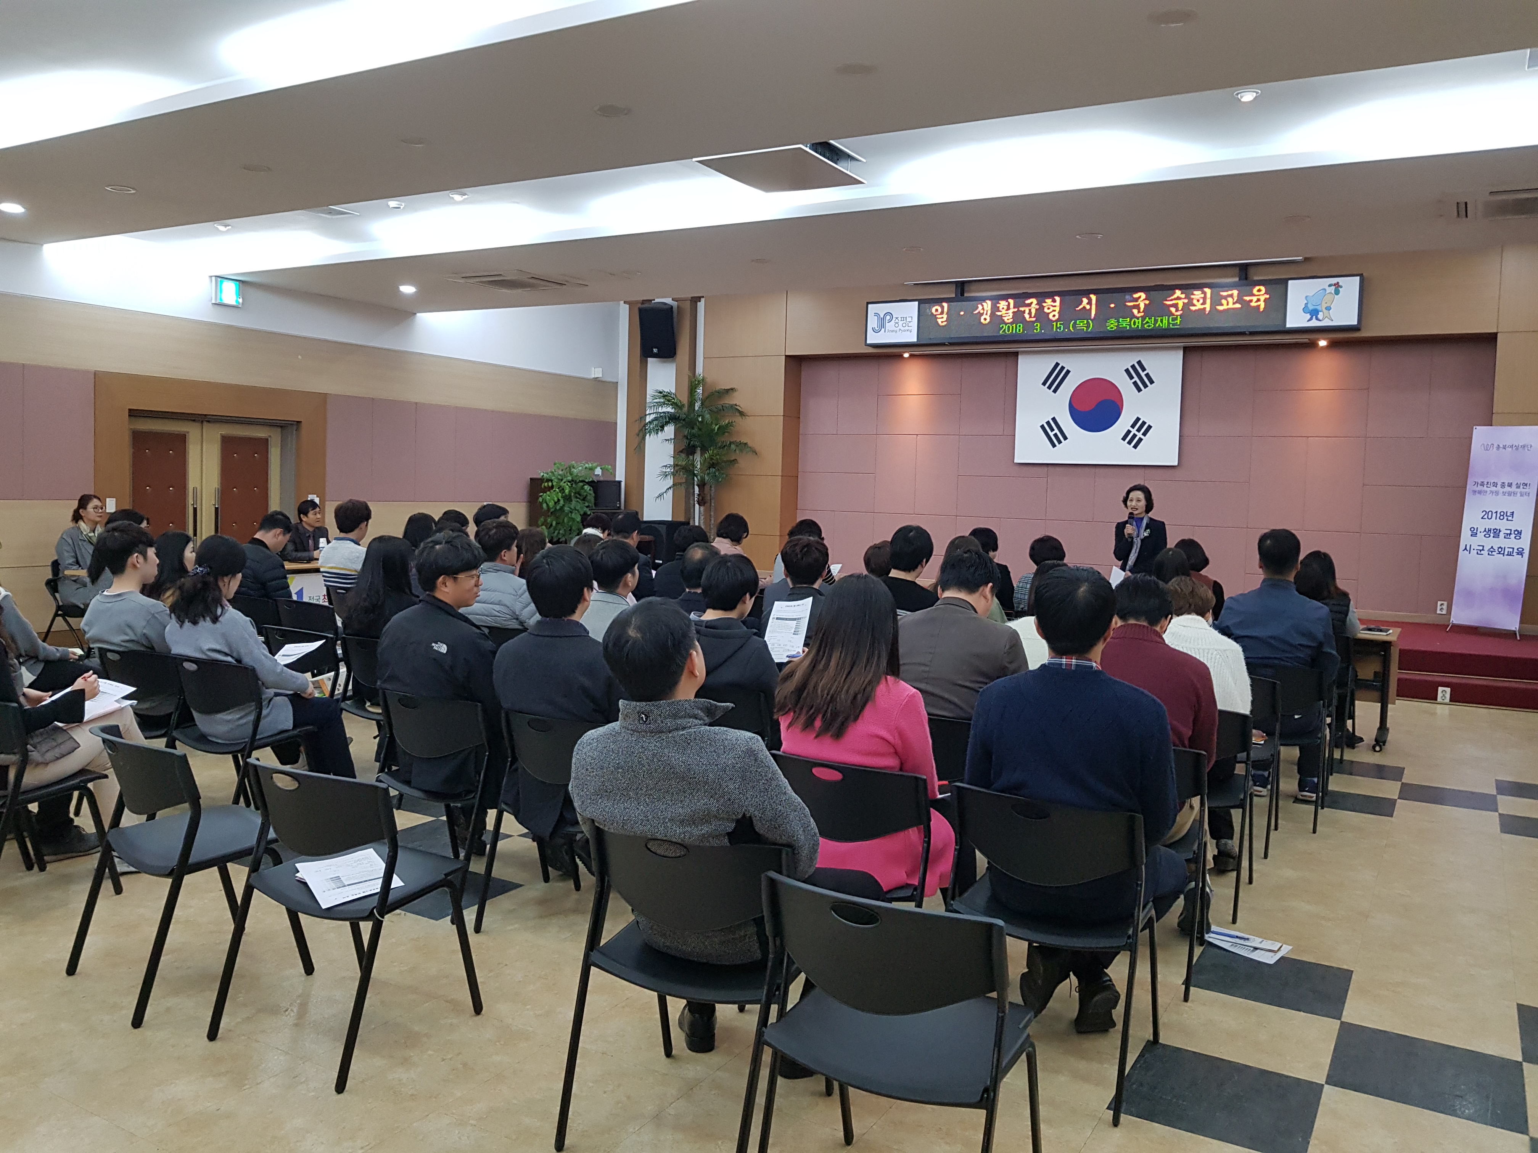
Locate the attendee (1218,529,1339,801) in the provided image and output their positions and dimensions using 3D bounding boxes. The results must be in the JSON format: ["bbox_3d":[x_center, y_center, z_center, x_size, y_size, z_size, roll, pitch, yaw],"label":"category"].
[{"bbox_3d":[2.577,0.473,5.906,0.550,1.400,0.800,4,5,30],"label":"attendee"}]

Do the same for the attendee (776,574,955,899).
[{"bbox_3d":[0.334,0.618,3.555,0.500,1.270,0.800,4,4,31],"label":"attendee"}]

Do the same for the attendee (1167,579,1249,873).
[{"bbox_3d":[1.754,0.614,4.739,0.520,1.250,0.760,4,5,31],"label":"attendee"}]

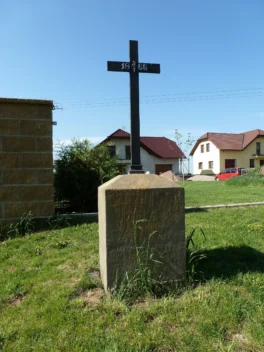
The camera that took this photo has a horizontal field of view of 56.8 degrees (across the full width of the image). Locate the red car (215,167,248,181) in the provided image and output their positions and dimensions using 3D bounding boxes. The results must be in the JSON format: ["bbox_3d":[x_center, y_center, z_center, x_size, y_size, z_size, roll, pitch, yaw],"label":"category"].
[{"bbox_3d":[11.150,-0.130,27.500,1.660,1.460,3.750,-1,0,-41],"label":"red car"}]

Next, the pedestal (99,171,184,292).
[{"bbox_3d":[0.042,0.315,1.610,0.475,0.642,0.420,-1,0,-13],"label":"pedestal"}]

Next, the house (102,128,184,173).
[{"bbox_3d":[-0.800,-3.295,44.500,17.500,8.050,11.000,-1,0,-12],"label":"house"}]

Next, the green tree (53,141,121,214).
[{"bbox_3d":[-0.720,-0.037,4.100,1.100,1.140,1.050,-1,0,-9],"label":"green tree"}]

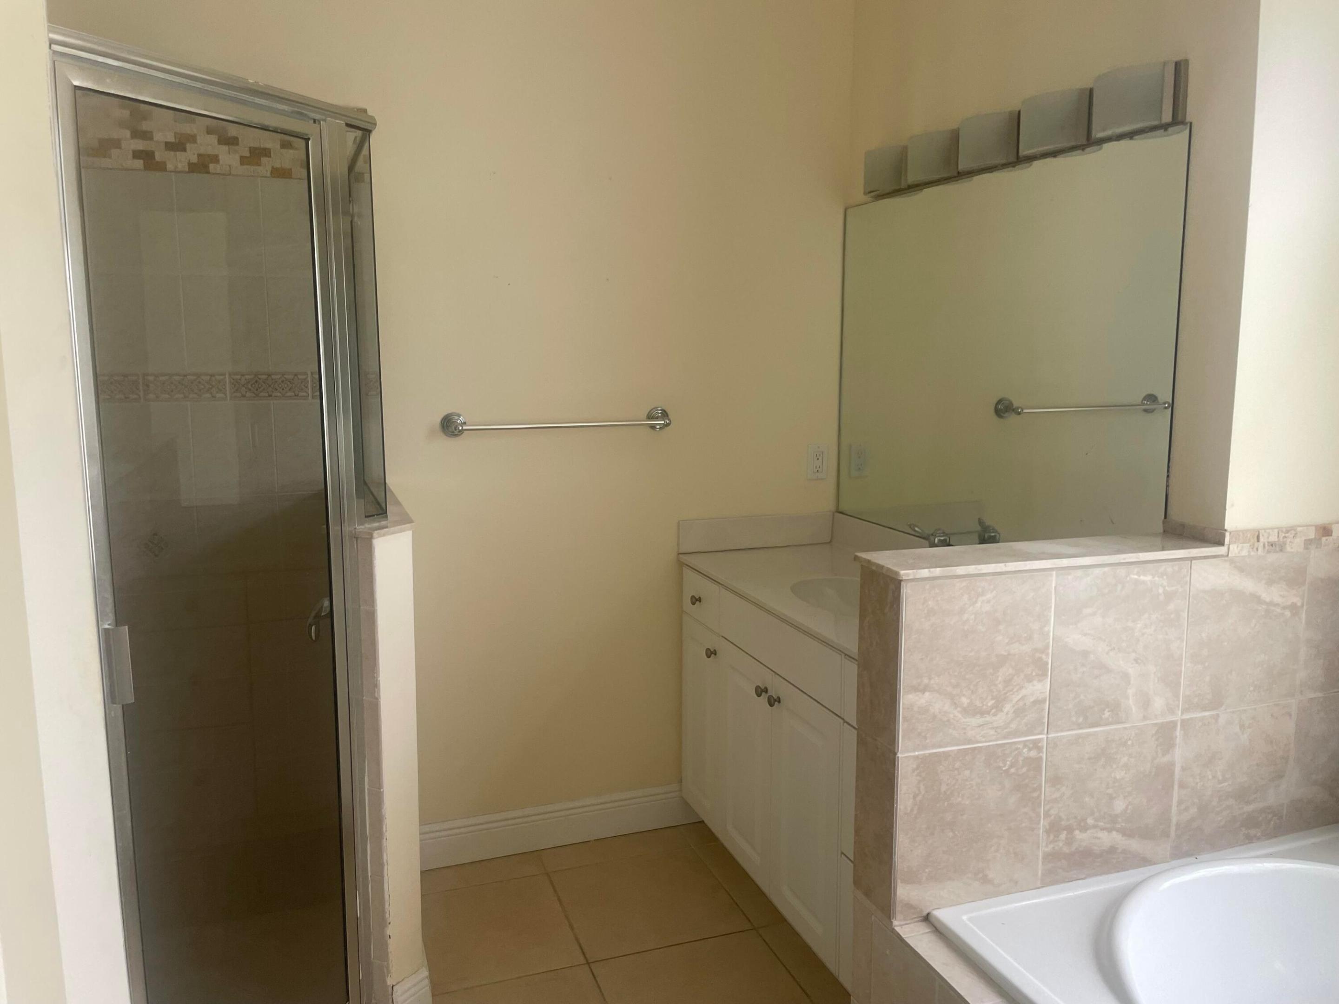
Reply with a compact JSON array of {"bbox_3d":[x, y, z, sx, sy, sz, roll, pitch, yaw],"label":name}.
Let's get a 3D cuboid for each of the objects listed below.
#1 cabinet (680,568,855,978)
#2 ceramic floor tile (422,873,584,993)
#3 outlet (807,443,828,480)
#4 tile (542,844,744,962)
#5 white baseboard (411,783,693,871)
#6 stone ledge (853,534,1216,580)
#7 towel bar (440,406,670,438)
[{"bbox_3d":[0.512,0.688,2.650,0.536,0.839,1.287,-3,9,-20],"label":"cabinet"},{"bbox_3d":[-0.471,1.125,2.637,0.406,0.010,0.459,-3,9,-20],"label":"ceramic floor tile"},{"bbox_3d":[0.474,-0.127,3.200,0.071,0.115,0.008,-3,9,-20],"label":"outlet"},{"bbox_3d":[-0.065,1.104,2.783,0.447,0.010,0.461,-3,9,-20],"label":"tile"},{"bbox_3d":[-0.333,0.984,3.070,0.936,0.139,0.016,-3,9,-20],"label":"white baseboard"},{"bbox_3d":[0.684,0.096,1.832,0.706,0.018,0.146,-3,9,-20],"label":"stone ledge"},{"bbox_3d":[-0.305,-0.226,2.863,0.672,0.069,0.075,-3,9,-20],"label":"towel bar"}]

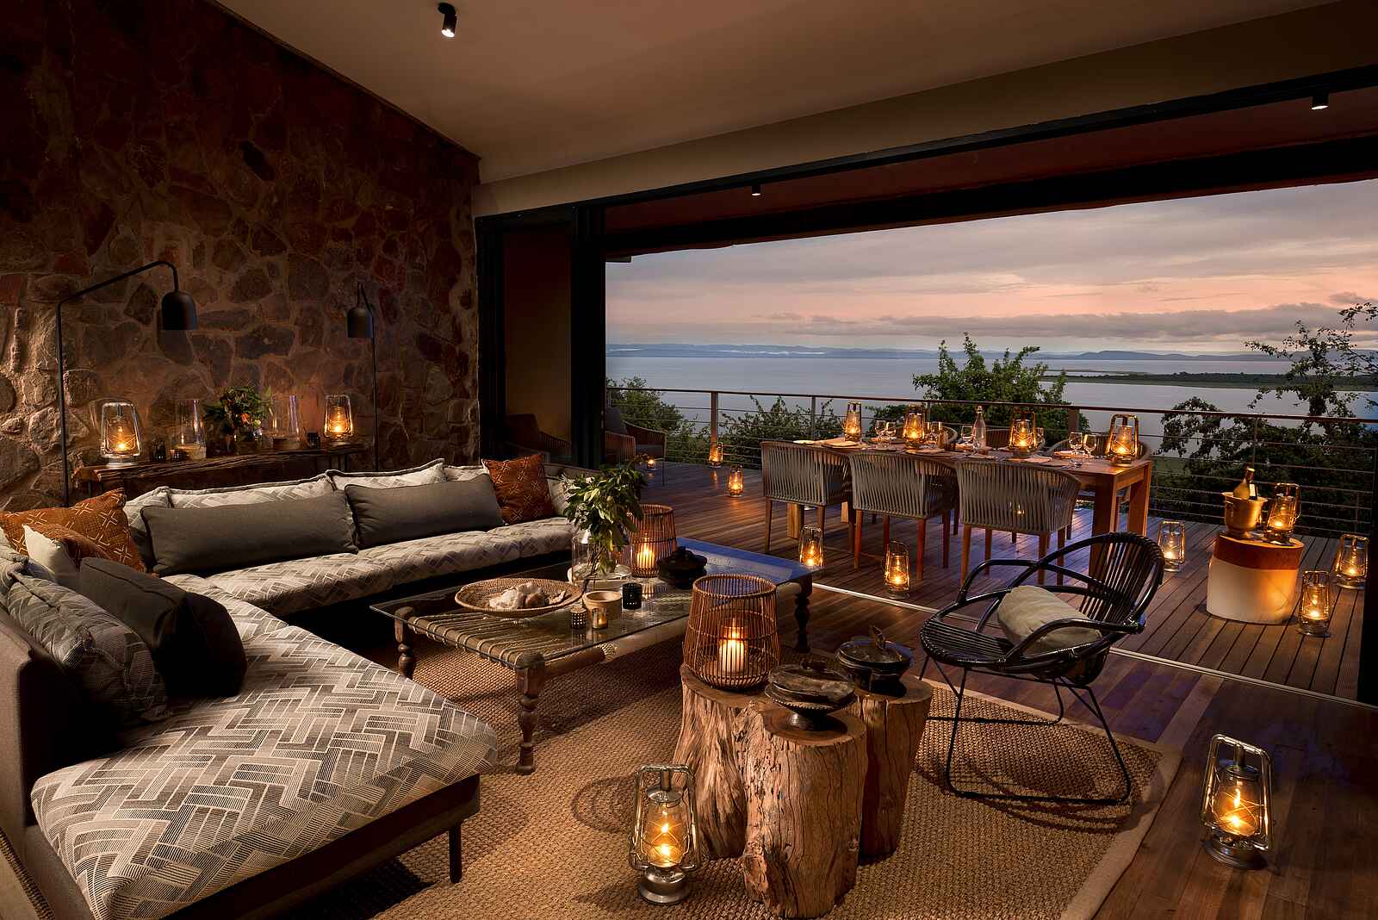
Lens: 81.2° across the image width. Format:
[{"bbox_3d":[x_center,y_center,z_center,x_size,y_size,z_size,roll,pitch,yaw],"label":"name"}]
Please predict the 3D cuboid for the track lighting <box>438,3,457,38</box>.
[{"bbox_3d":[-1.420,-2.566,4.720,0.091,0.173,0.091,7,10,41],"label":"track lighting"}]

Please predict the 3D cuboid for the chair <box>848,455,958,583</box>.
[{"bbox_3d":[1.502,0.359,5.606,0.560,0.795,0.570,7,9,41],"label":"chair"}]

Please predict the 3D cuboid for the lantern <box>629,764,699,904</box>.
[{"bbox_3d":[-0.066,1.012,2.197,0.188,0.355,0.147,0,7,0],"label":"lantern"}]

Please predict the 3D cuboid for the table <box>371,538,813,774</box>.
[{"bbox_3d":[-0.358,0.782,3.732,1.015,0.418,1.786,7,10,41],"label":"table"}]

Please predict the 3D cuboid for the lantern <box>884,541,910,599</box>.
[{"bbox_3d":[1.284,0.667,4.961,0.168,0.335,0.140,3,7,15],"label":"lantern"}]

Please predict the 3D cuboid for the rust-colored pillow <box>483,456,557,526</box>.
[{"bbox_3d":[-1.083,0.162,5.126,0.140,0.420,0.420,-19,-7,41],"label":"rust-colored pillow"}]

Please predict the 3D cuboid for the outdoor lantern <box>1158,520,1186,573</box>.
[{"bbox_3d":[3.370,0.593,5.600,0.178,0.345,0.147,4,8,25],"label":"outdoor lantern"}]

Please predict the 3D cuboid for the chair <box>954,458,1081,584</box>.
[{"bbox_3d":[2.017,0.419,5.018,0.570,0.800,0.560,7,10,41],"label":"chair"}]

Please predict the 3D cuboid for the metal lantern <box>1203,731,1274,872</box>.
[{"bbox_3d":[1.633,1.000,2.387,0.147,0.355,0.188,-7,10,-43],"label":"metal lantern"}]

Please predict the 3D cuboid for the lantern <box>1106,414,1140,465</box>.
[{"bbox_3d":[2.962,-0.138,5.475,0.175,0.335,0.140,5,8,28],"label":"lantern"}]

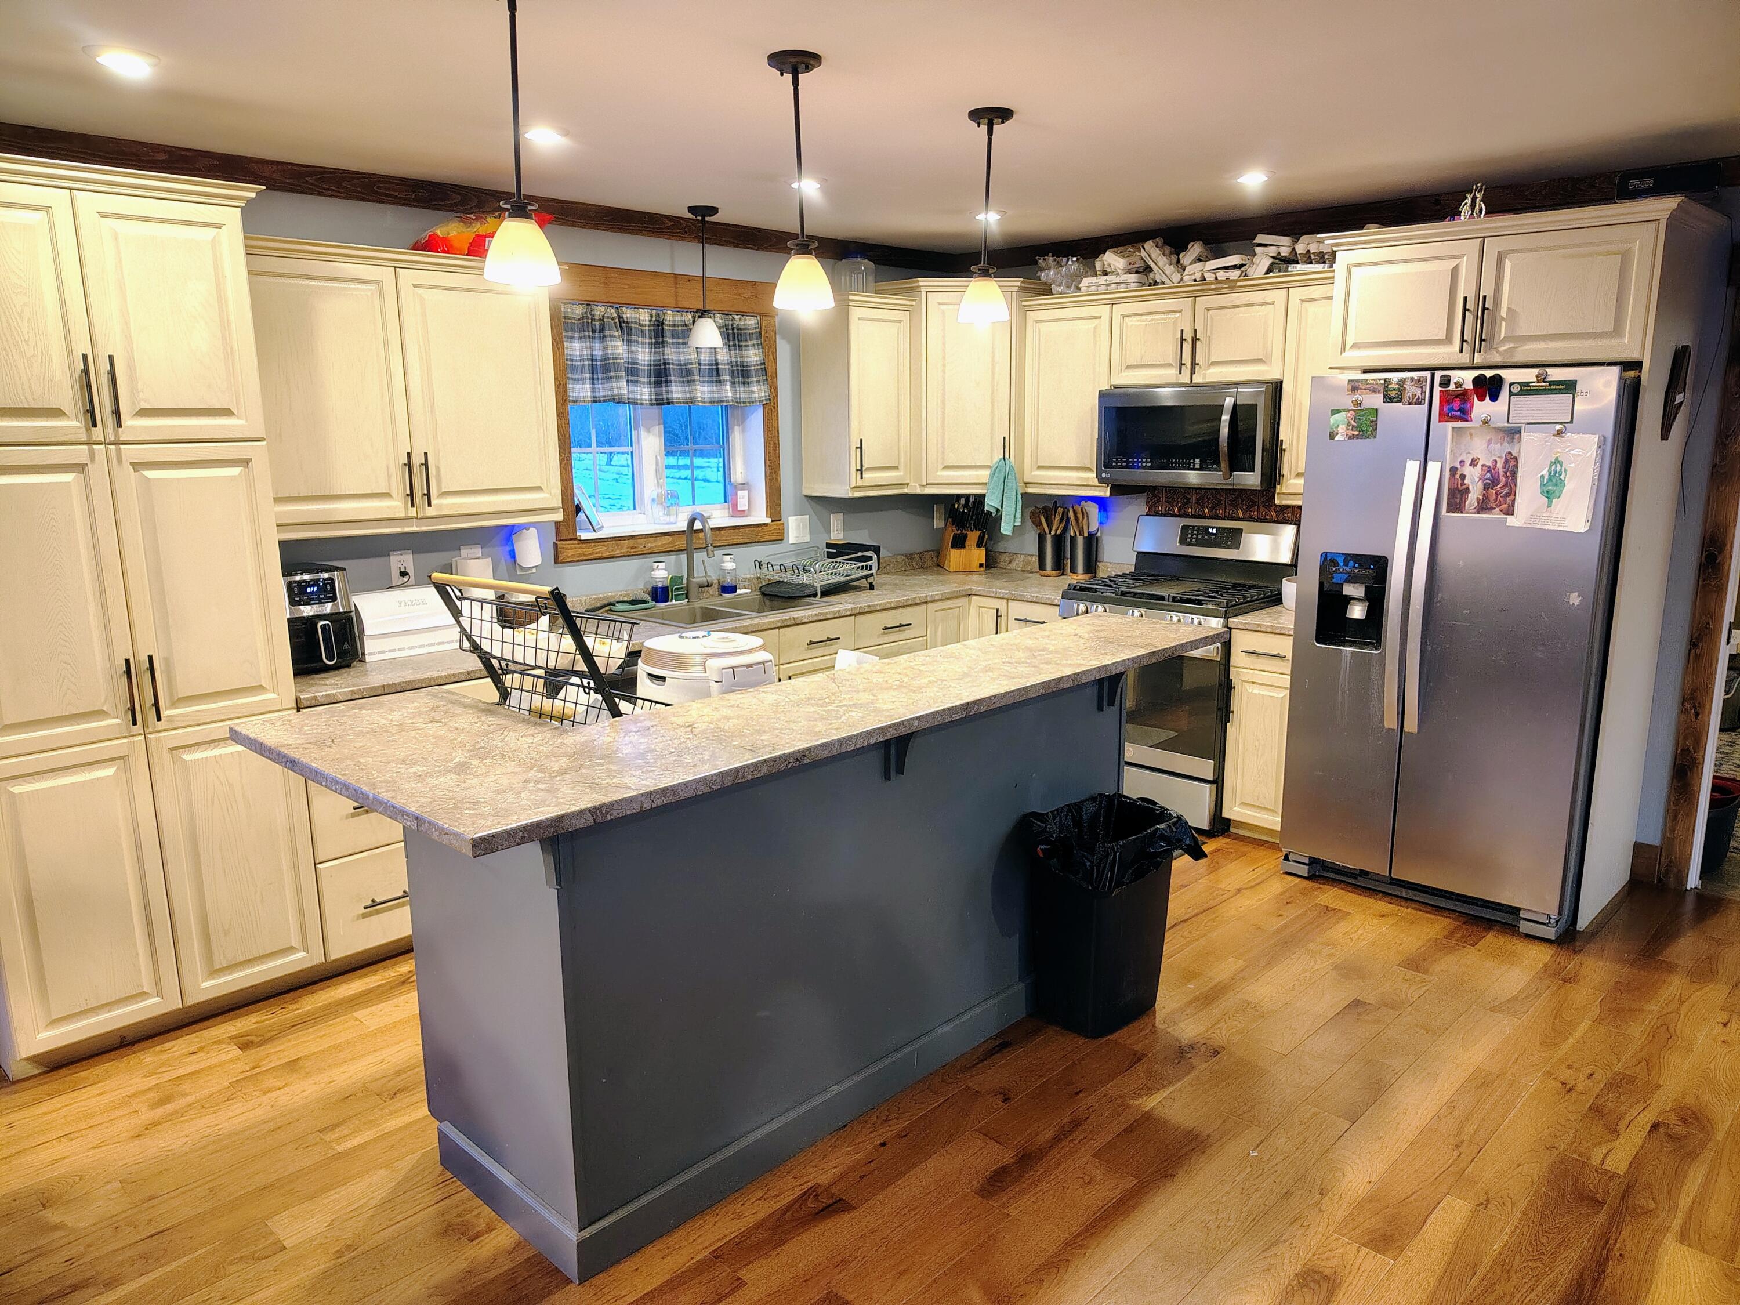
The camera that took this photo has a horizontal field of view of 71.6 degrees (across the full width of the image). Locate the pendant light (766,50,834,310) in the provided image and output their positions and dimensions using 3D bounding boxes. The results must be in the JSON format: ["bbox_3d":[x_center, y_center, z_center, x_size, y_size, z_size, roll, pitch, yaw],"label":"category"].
[{"bbox_3d":[-0.166,-1.059,2.747,0.142,0.545,0.142,-1,11,-1],"label":"pendant light"}]

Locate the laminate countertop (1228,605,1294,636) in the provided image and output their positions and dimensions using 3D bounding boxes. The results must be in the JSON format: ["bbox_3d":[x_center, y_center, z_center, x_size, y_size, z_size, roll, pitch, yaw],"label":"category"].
[{"bbox_3d":[1.695,-0.131,4.692,0.315,0.038,0.615,10,15,43],"label":"laminate countertop"}]

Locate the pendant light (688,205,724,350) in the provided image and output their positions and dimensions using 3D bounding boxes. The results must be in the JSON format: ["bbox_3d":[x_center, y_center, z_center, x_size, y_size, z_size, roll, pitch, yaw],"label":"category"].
[{"bbox_3d":[-0.637,-1.441,4.663,0.140,0.520,0.140,-1,11,-1],"label":"pendant light"}]

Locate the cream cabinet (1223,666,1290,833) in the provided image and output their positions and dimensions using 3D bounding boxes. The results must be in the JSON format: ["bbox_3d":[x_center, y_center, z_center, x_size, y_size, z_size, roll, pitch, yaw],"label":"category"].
[{"bbox_3d":[1.705,0.370,4.792,0.300,0.690,0.605,10,15,43],"label":"cream cabinet"}]

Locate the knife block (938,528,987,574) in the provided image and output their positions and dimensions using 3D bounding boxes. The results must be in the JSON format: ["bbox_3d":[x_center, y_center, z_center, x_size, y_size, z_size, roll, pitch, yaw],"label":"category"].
[{"bbox_3d":[0.462,-0.530,5.987,0.170,0.235,0.210,-2,11,-7],"label":"knife block"}]

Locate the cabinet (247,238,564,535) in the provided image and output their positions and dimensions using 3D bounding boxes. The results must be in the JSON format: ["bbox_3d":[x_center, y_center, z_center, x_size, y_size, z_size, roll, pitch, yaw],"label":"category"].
[{"bbox_3d":[-1.563,-0.835,3.920,0.369,0.862,1.107,10,15,42],"label":"cabinet"}]

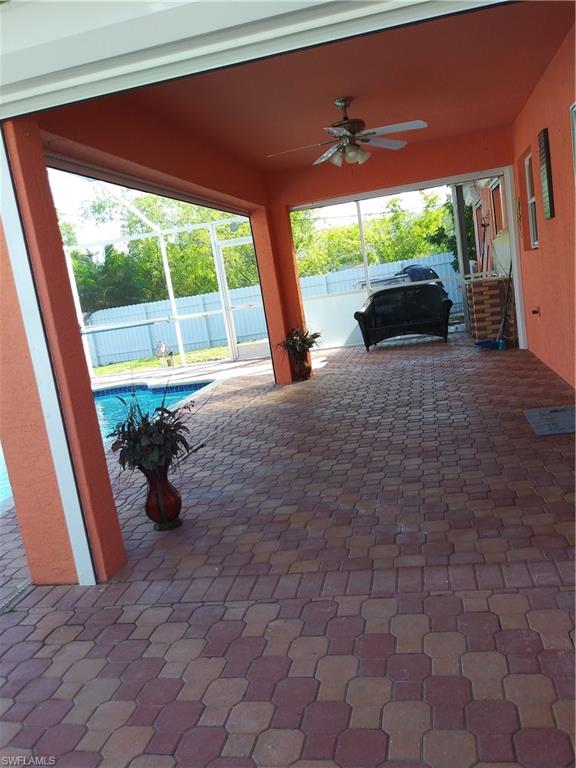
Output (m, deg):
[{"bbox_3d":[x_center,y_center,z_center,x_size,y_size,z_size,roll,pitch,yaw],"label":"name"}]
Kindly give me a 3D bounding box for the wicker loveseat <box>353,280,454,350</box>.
[{"bbox_3d":[1.821,-1.051,9.379,1.460,0.870,0.820,-6,10,14],"label":"wicker loveseat"}]

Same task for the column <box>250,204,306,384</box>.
[{"bbox_3d":[-0.070,-1.106,7.558,0.380,2.140,0.660,-6,10,14],"label":"column"}]

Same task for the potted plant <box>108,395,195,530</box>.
[{"bbox_3d":[-0.727,0.433,3.343,0.500,0.720,0.480,-6,10,14],"label":"potted plant"}]

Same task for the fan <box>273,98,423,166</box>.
[{"bbox_3d":[0.476,-2.038,4.826,1.300,0.510,1.290,-6,10,14],"label":"fan"}]

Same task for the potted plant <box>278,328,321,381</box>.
[{"bbox_3d":[0.158,-0.359,7.531,0.500,0.620,0.480,-6,10,14],"label":"potted plant"}]

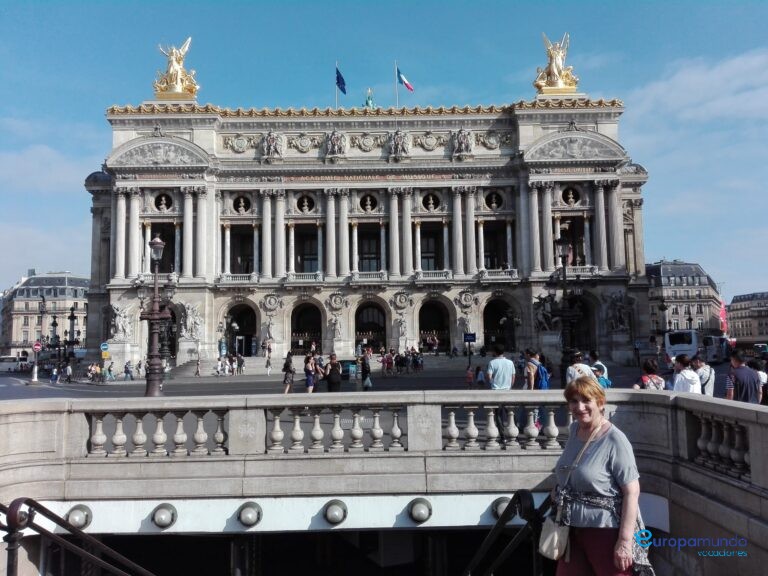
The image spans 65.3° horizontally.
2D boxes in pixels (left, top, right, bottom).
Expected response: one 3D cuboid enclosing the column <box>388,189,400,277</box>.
[{"bbox_3d":[1.248,-6.531,70.213,1.443,10.520,1.443,-1,-6,-2],"label":"column"}]

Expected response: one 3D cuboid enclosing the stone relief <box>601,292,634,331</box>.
[{"bbox_3d":[24.770,2.456,63.271,3.050,4.200,1.450,-1,-5,-2],"label":"stone relief"}]

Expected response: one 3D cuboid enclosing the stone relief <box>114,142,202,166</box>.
[{"bbox_3d":[-24.359,-14.373,64.490,9.620,2.650,0.600,-1,-5,-2],"label":"stone relief"}]

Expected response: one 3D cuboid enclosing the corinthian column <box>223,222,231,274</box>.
[{"bbox_3d":[-18.390,-4.802,70.388,0.750,6.243,0.750,-1,-6,0],"label":"corinthian column"}]

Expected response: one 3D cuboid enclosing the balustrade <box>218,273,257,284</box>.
[{"bbox_3d":[-15.714,-0.992,64.252,3.940,1.240,0.800,-1,-5,-2],"label":"balustrade"}]

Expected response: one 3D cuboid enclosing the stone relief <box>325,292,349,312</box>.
[{"bbox_3d":[-5.413,1.660,68.622,2.800,2.410,0.600,-1,-4,-1],"label":"stone relief"}]

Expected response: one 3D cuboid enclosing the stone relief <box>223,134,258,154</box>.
[{"bbox_3d":[-16.999,-17.126,71.106,4.155,2.506,0.500,-1,-6,0],"label":"stone relief"}]

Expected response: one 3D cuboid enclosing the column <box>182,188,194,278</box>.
[{"bbox_3d":[-22.216,-6.293,67.929,1.380,10.480,1.380,-1,-6,-1],"label":"column"}]

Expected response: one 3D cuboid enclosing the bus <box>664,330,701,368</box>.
[{"bbox_3d":[28.659,5.811,57.228,2.550,3.300,11.500,-4,-6,28],"label":"bus"}]

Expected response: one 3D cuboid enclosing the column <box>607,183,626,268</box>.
[{"bbox_3d":[25.396,-6.738,65.360,1.400,9.700,1.400,-1,-5,-2],"label":"column"}]

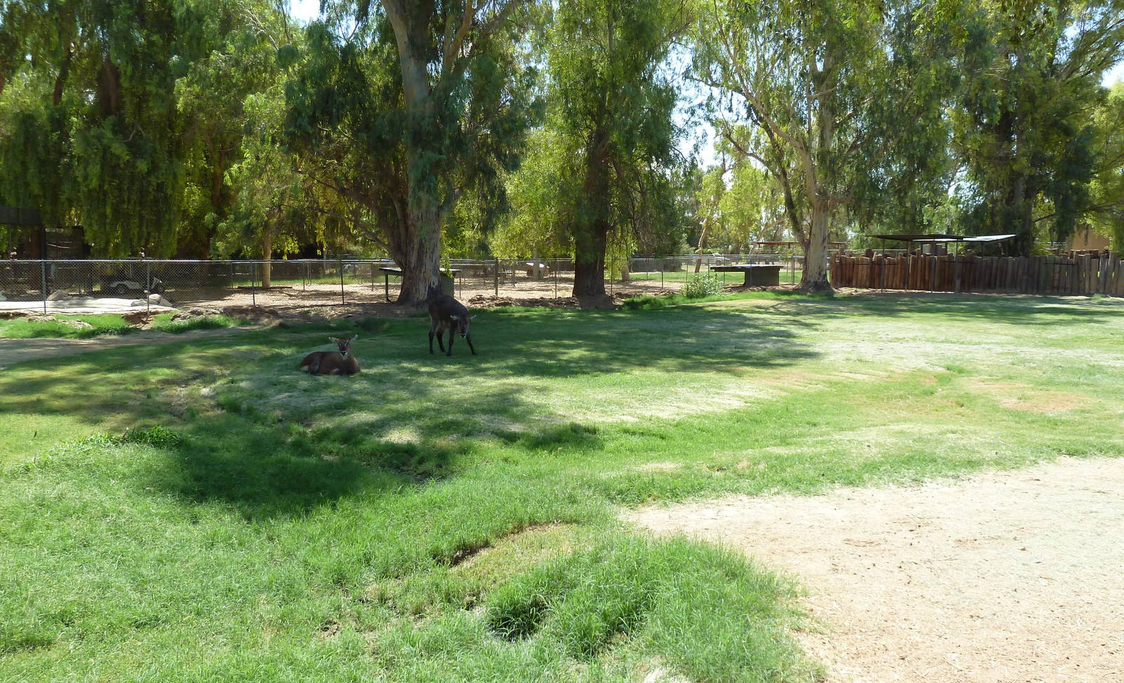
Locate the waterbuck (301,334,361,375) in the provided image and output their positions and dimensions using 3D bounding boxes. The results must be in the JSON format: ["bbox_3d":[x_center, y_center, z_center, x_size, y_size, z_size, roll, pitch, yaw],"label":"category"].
[{"bbox_3d":[-3.670,0.195,12.850,1.080,0.640,0.490,4,7,32],"label":"waterbuck"}]

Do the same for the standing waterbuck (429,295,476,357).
[{"bbox_3d":[-2.020,-0.290,14.900,0.460,1.120,1.250,-5,8,-38],"label":"standing waterbuck"}]

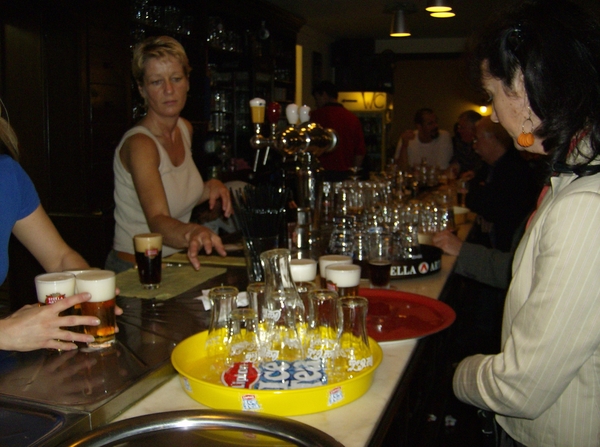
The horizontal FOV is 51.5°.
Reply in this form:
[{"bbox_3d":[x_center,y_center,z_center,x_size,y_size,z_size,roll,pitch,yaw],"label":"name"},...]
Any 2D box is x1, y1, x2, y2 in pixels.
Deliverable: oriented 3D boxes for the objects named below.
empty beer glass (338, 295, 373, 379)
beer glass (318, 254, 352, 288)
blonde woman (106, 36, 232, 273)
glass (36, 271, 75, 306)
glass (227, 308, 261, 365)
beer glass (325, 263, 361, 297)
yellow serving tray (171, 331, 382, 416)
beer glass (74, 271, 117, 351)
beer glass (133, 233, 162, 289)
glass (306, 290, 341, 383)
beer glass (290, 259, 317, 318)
[{"bbox_3d":[0.093,0.192,1.053,0.067,0.128,0.067,0,8,0],"label":"empty beer glass"},{"bbox_3d":[0.082,0.142,1.404,0.071,0.126,0.071,0,8,0],"label":"beer glass"},{"bbox_3d":[-0.367,0.282,1.937,0.520,1.680,0.500,6,10,36],"label":"blonde woman"},{"bbox_3d":[-0.431,0.158,1.105,0.070,0.126,0.070,0,8,0],"label":"glass"},{"bbox_3d":[-0.101,0.203,1.114,0.059,0.090,0.059,0,8,0],"label":"glass"},{"bbox_3d":[0.091,0.154,1.317,0.071,0.126,0.071,0,8,0],"label":"beer glass"},{"bbox_3d":[-0.037,0.238,1.062,0.356,0.043,0.356,0,8,0],"label":"yellow serving tray"},{"bbox_3d":[-0.365,0.156,1.122,0.070,0.126,0.070,0,8,0],"label":"beer glass"},{"bbox_3d":[-0.379,0.096,1.565,0.069,0.125,0.069,0,8,0],"label":"beer glass"},{"bbox_3d":[0.041,0.187,1.096,0.067,0.128,0.067,0,8,0],"label":"glass"},{"bbox_3d":[0.003,0.147,1.363,0.071,0.126,0.071,0,8,0],"label":"beer glass"}]

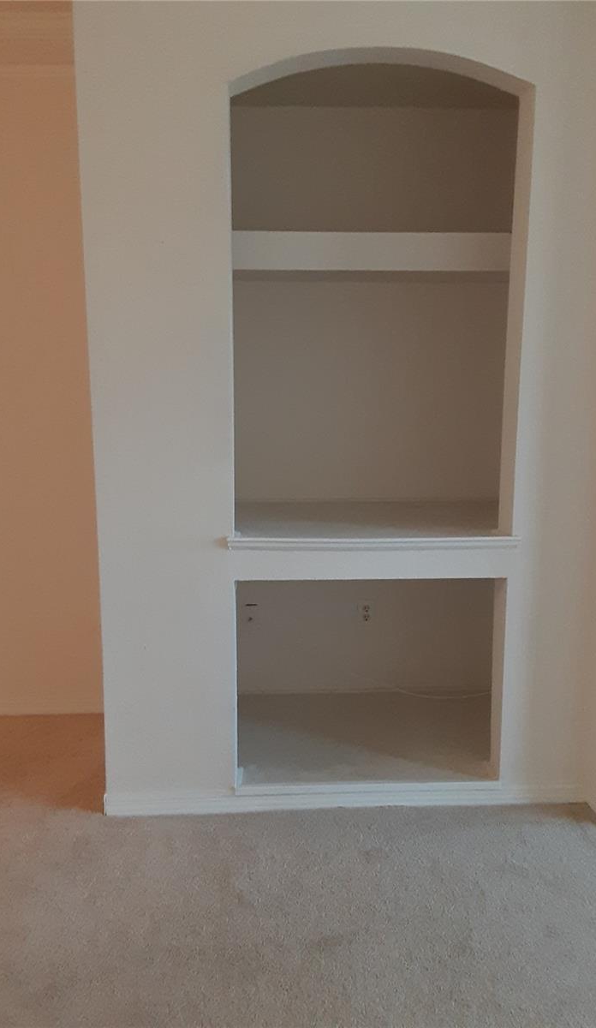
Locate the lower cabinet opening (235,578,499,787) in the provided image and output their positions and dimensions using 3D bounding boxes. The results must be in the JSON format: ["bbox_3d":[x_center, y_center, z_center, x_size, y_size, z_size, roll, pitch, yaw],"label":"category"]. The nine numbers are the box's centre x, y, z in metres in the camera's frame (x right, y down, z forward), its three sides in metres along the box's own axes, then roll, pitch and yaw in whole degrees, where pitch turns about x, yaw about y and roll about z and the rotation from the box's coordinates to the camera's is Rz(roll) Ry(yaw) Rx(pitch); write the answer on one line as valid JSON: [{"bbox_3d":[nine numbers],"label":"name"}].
[{"bbox_3d":[0.221,0.488,2.984,0.869,0.698,0.754,0,9,-2],"label":"lower cabinet opening"}]

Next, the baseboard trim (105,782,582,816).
[{"bbox_3d":[0.168,0.943,2.677,1.602,0.080,0.018,0,9,-2],"label":"baseboard trim"}]

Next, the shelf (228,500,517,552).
[{"bbox_3d":[0.226,0.032,2.901,0.918,0.041,0.783,0,9,-2],"label":"shelf"}]

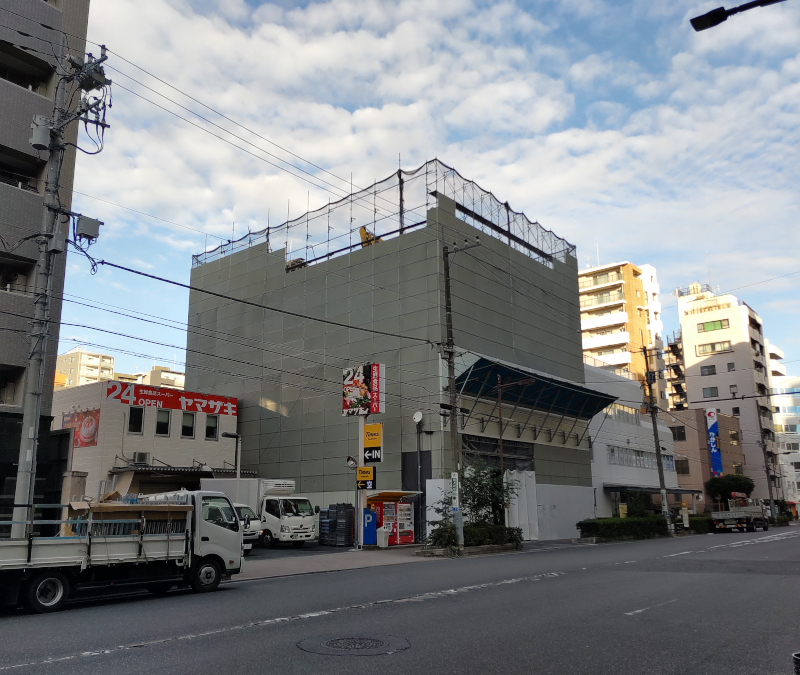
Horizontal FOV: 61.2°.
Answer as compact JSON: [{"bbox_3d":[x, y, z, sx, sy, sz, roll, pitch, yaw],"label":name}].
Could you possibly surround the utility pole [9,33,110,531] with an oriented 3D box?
[{"bbox_3d":[-7.585,-0.808,14.624,1.800,12.000,1.400,-12,-18,39],"label":"utility pole"}]

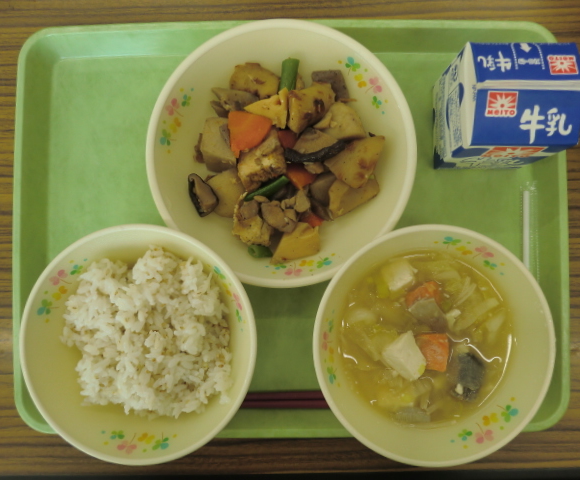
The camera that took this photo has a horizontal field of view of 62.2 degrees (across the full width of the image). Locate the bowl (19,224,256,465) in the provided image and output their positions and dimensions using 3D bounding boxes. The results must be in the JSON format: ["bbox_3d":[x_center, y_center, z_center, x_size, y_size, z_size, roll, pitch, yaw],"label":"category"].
[{"bbox_3d":[-0.086,0.060,0.301,0.136,0.057,0.136,0,88,1],"label":"bowl"}]

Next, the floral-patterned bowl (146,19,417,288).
[{"bbox_3d":[-0.005,-0.052,0.310,0.162,0.045,0.162,0,88,1],"label":"floral-patterned bowl"}]

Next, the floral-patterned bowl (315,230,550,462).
[{"bbox_3d":[0.081,0.060,0.298,0.135,0.057,0.135,0,88,1],"label":"floral-patterned bowl"}]

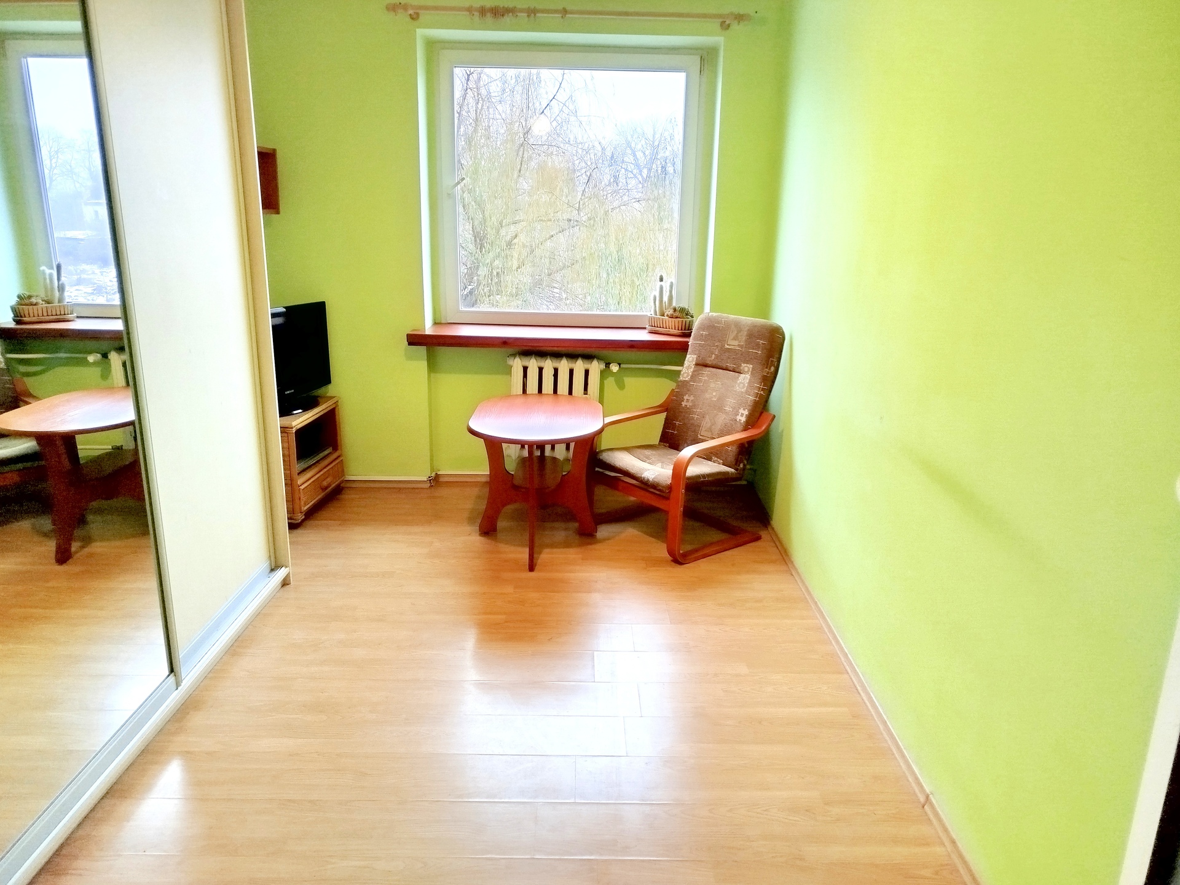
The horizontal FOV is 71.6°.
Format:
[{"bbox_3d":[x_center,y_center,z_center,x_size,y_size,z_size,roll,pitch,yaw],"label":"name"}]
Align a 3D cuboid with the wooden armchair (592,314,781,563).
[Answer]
[{"bbox_3d":[0.472,-0.058,3.872,0.750,0.985,0.650,-10,18,-37],"label":"wooden armchair"}]

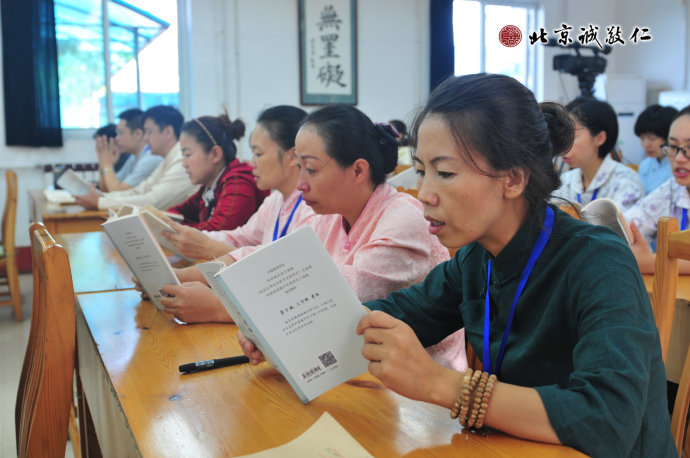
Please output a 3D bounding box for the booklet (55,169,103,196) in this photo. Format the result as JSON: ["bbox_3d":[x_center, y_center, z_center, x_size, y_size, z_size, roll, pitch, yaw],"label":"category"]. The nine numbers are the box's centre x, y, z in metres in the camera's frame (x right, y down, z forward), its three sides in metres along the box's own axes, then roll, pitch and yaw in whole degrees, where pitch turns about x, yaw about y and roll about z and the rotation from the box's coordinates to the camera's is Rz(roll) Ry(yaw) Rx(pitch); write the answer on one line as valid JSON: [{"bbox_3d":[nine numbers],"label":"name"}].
[{"bbox_3d":[-1.269,-0.199,3.580,0.060,0.210,0.160,-54,4,-36],"label":"booklet"}]

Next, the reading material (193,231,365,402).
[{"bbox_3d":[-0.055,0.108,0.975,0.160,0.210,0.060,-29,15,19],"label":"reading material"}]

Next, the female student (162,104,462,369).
[{"bbox_3d":[-0.002,0.297,1.647,0.750,1.150,0.500,-4,9,-23],"label":"female student"}]

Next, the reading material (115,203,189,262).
[{"bbox_3d":[-0.485,0.006,1.920,0.200,0.080,0.190,33,-30,-15],"label":"reading material"}]

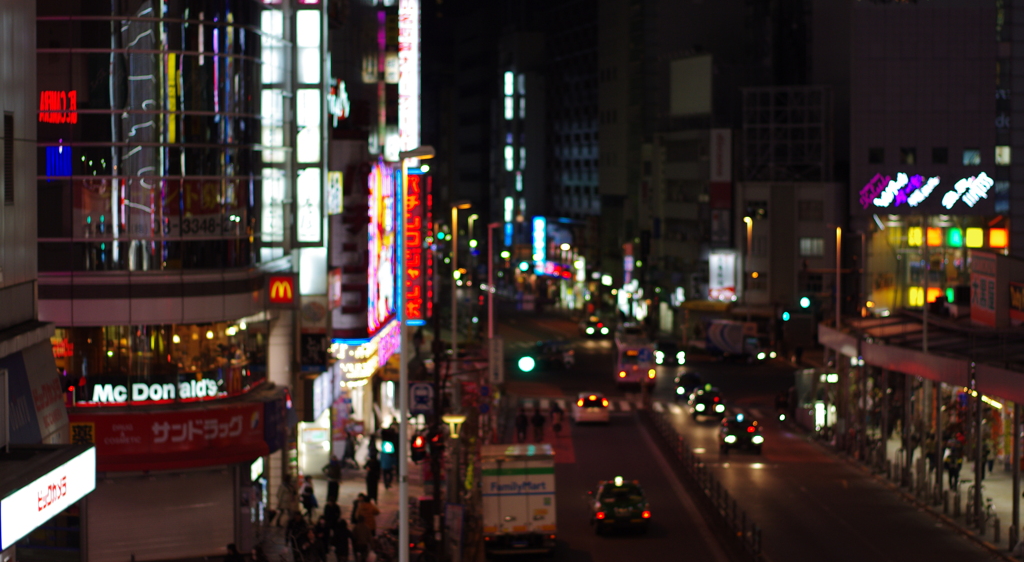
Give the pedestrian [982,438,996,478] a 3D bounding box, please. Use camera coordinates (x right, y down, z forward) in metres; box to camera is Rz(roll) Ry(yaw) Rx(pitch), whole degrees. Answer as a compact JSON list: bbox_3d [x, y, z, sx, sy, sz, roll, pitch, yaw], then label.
[{"bbox_3d":[18.425,6.868,82.300,0.500,1.600,0.380,0,2,0],"label":"pedestrian"}]

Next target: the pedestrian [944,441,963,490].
[{"bbox_3d":[15.811,6.607,76.300,0.580,1.730,0.400,0,3,0],"label":"pedestrian"}]

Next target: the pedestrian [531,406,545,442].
[{"bbox_3d":[1.208,6.691,99.000,0.520,1.660,0.380,0,3,0],"label":"pedestrian"}]

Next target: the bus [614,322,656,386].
[{"bbox_3d":[7.674,4.703,133.057,2.350,3.000,9.200,0,2,2],"label":"bus"}]

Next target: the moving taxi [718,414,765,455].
[{"bbox_3d":[10.169,6.741,94.000,1.700,1.550,4.600,1,2,0],"label":"moving taxi"}]

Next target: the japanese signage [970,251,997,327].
[{"bbox_3d":[19.474,0.330,88.000,0.250,2.900,5.200,0,2,1],"label":"japanese signage"}]

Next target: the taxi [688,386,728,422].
[{"bbox_3d":[10.134,6.303,111.299,1.700,1.580,4.600,0,2,0],"label":"taxi"}]

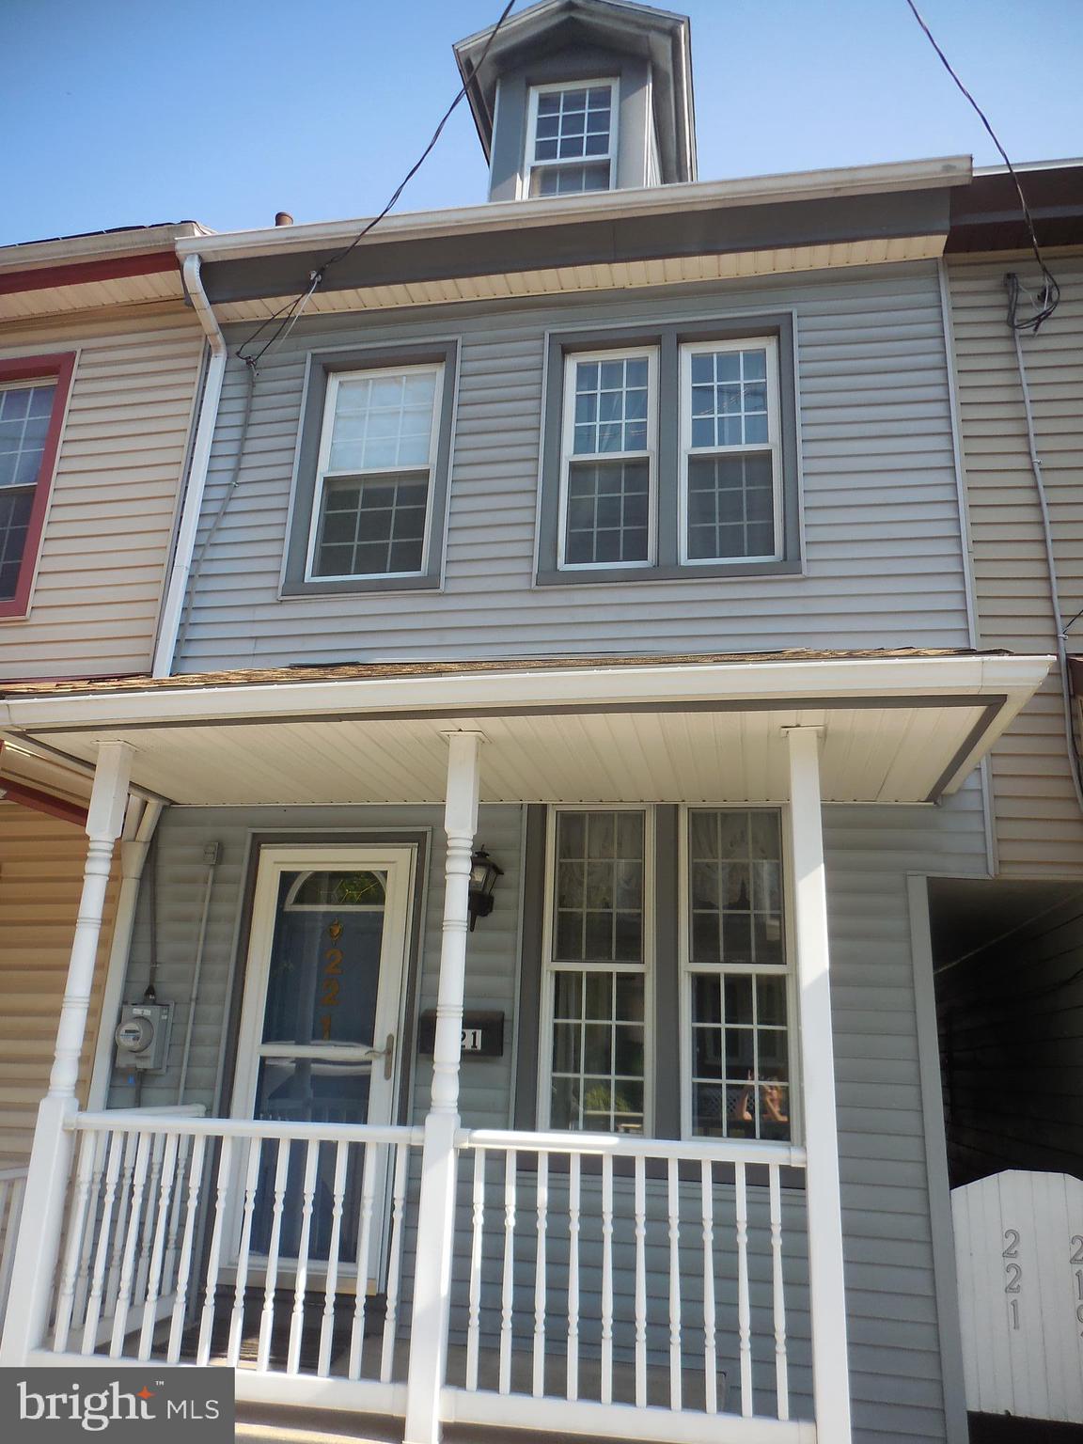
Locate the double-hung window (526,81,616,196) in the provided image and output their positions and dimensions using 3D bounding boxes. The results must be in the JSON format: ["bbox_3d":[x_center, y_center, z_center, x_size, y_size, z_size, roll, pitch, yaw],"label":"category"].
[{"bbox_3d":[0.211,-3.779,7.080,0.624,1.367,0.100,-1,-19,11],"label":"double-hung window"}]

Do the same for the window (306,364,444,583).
[{"bbox_3d":[-0.962,-1.461,6.154,0.736,1.424,0.100,-1,-19,11],"label":"window"}]

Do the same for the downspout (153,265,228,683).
[{"bbox_3d":[-2.096,-1.499,6.007,0.085,2.510,0.470,-1,-19,11],"label":"downspout"}]

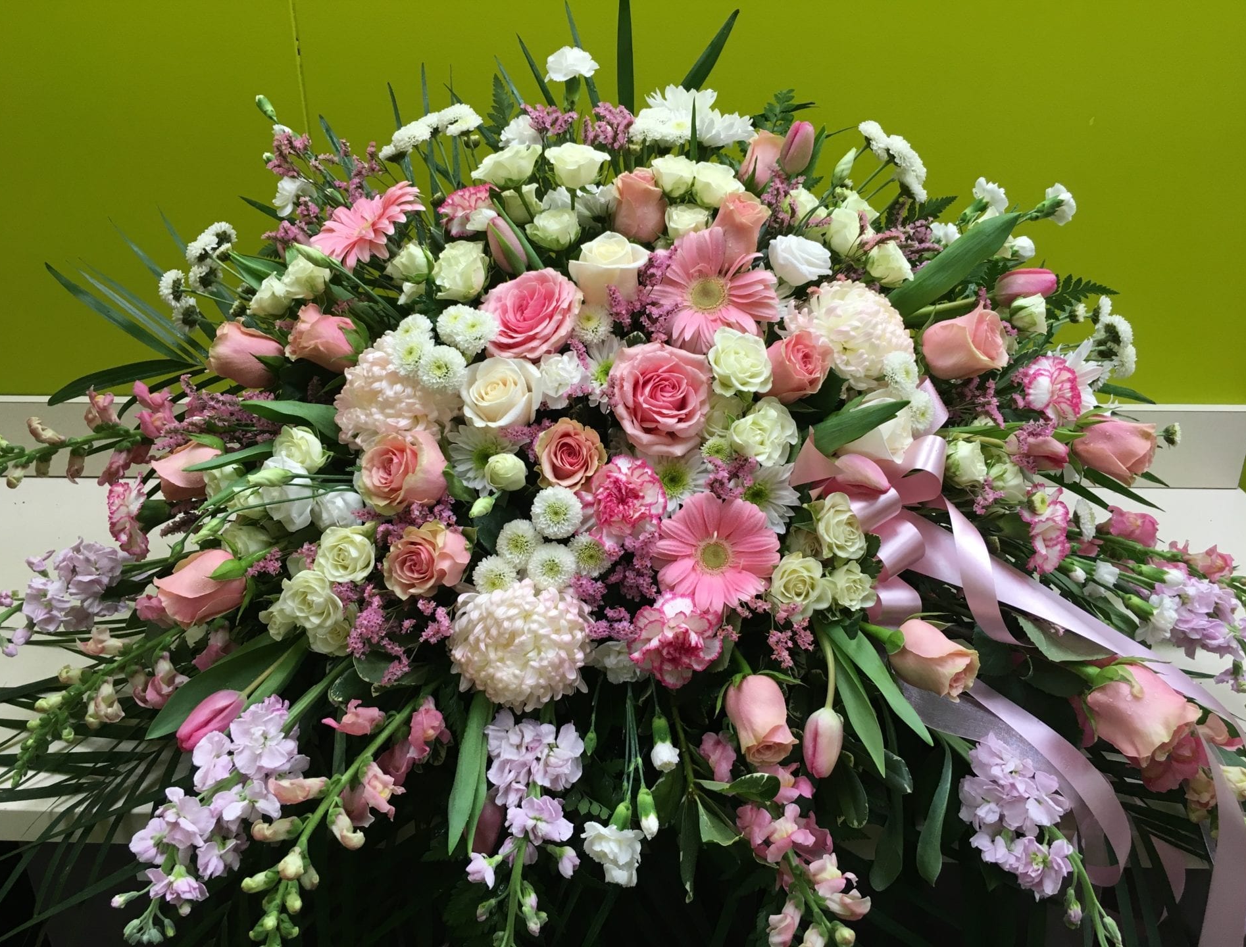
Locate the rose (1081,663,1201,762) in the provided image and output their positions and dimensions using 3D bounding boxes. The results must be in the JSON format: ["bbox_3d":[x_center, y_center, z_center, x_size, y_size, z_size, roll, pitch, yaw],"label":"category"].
[{"bbox_3d":[0.379,0.175,0.775,0.082,0.064,0.064,33,0,-6],"label":"rose"}]

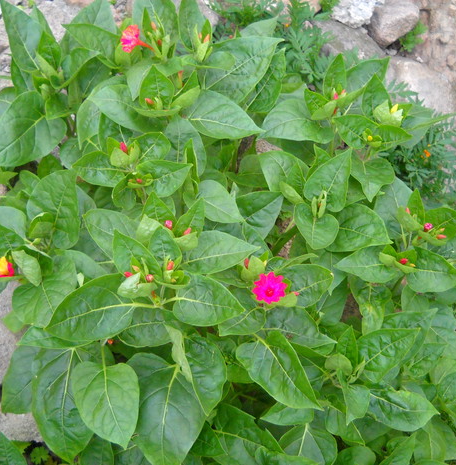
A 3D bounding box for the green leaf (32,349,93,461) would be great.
[{"bbox_3d":[-0.195,0.208,0.885,0.081,0.025,0.136,-6,71,5],"label":"green leaf"}]

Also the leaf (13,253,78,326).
[{"bbox_3d":[-0.210,0.067,0.840,0.067,0.022,0.088,-23,66,-1],"label":"leaf"}]

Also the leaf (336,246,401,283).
[{"bbox_3d":[0.181,0.042,0.943,0.090,0.018,0.059,0,52,9],"label":"leaf"}]

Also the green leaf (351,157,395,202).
[{"bbox_3d":[0.179,-0.066,0.910,0.059,0.022,0.064,1,69,-6],"label":"green leaf"}]

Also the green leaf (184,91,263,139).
[{"bbox_3d":[-0.004,-0.161,1.042,0.119,0.025,0.077,11,62,1],"label":"green leaf"}]

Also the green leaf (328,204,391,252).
[{"bbox_3d":[0.154,-0.005,0.860,0.080,0.020,0.065,17,64,-1],"label":"green leaf"}]

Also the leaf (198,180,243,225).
[{"bbox_3d":[-0.009,-0.036,0.870,0.064,0.018,0.053,28,65,3],"label":"leaf"}]

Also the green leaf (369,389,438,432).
[{"bbox_3d":[0.204,0.209,0.864,0.088,0.020,0.051,17,59,3],"label":"green leaf"}]

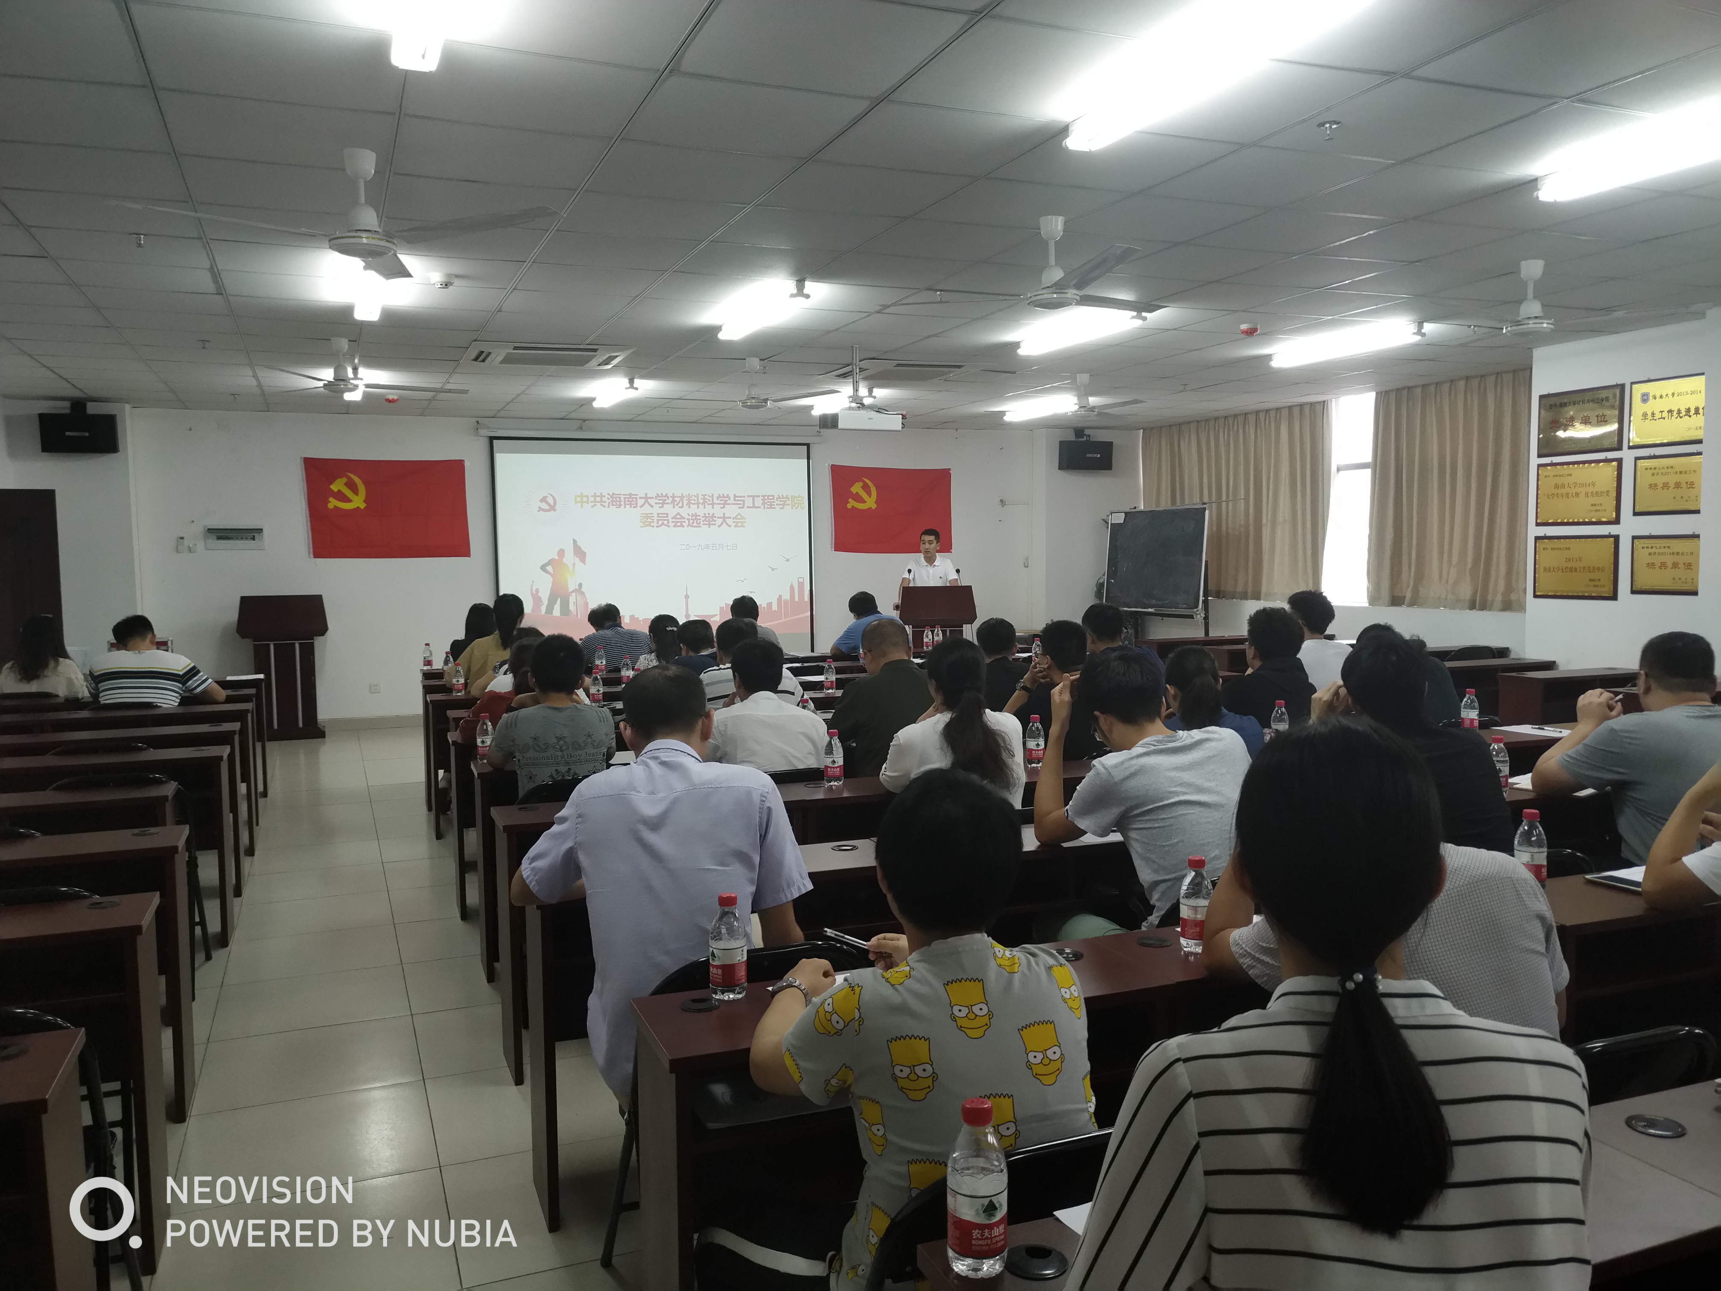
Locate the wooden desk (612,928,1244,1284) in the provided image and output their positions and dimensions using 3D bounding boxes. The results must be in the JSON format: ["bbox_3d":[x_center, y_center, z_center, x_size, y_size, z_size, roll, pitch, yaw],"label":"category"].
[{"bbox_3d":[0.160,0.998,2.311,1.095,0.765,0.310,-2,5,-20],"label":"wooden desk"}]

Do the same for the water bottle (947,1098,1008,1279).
[{"bbox_3d":[0.128,0.588,1.348,0.065,0.190,0.065,0,4,0],"label":"water bottle"}]

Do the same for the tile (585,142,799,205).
[{"bbox_3d":[-0.559,-1.575,4.126,0.610,0.030,0.580,-2,5,-23],"label":"tile"}]

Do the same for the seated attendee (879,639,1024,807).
[{"bbox_3d":[0.265,0.603,4.064,0.480,1.270,0.750,-3,5,-23],"label":"seated attendee"}]

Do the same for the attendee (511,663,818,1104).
[{"bbox_3d":[-0.427,0.691,2.838,0.660,1.305,0.750,-2,5,-21],"label":"attendee"}]

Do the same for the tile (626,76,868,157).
[{"bbox_3d":[-0.334,-1.537,3.616,0.610,0.018,0.600,-3,5,-23],"label":"tile"}]

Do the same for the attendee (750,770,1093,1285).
[{"bbox_3d":[0.071,0.790,1.996,0.510,1.230,0.700,-2,5,-25],"label":"attendee"}]

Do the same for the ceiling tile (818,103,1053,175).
[{"bbox_3d":[0.238,-1.585,3.890,0.600,0.020,0.600,-3,5,-23],"label":"ceiling tile"}]

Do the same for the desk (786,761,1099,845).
[{"bbox_3d":[0.302,0.834,4.277,1.120,0.760,0.400,-4,5,-28],"label":"desk"}]

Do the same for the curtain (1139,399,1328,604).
[{"bbox_3d":[3.878,-1.463,13.234,0.130,1.940,2.916,-3,5,-23],"label":"curtain"}]

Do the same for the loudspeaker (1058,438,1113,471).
[{"bbox_3d":[2.515,-2.114,13.838,0.540,0.330,0.320,-2,5,-7],"label":"loudspeaker"}]

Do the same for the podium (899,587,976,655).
[{"bbox_3d":[0.686,0.057,11.005,0.710,1.210,0.480,-1,5,-1],"label":"podium"}]

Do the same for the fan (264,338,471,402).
[{"bbox_3d":[-2.940,-1.616,7.200,1.280,0.330,1.280,-3,5,-23],"label":"fan"}]

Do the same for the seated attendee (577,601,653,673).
[{"bbox_3d":[-1.826,0.311,8.964,0.540,1.250,0.720,-2,4,-23],"label":"seated attendee"}]

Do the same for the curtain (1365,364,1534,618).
[{"bbox_3d":[4.719,-1.197,9.956,0.130,1.800,1.700,-3,5,-23],"label":"curtain"}]

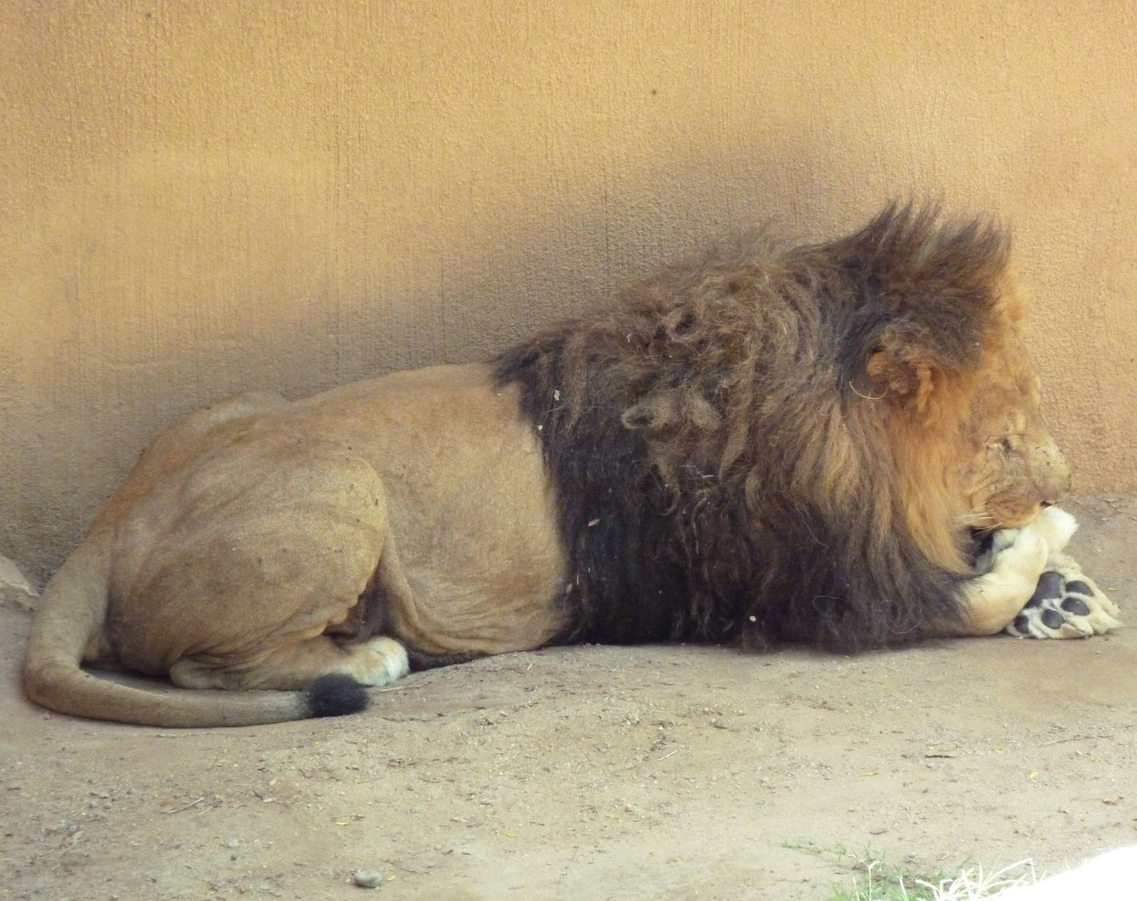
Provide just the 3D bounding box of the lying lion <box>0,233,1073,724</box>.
[{"bbox_3d":[-0.022,0.024,15.800,1.720,0.660,0.700,-3,14,-14],"label":"lying lion"}]

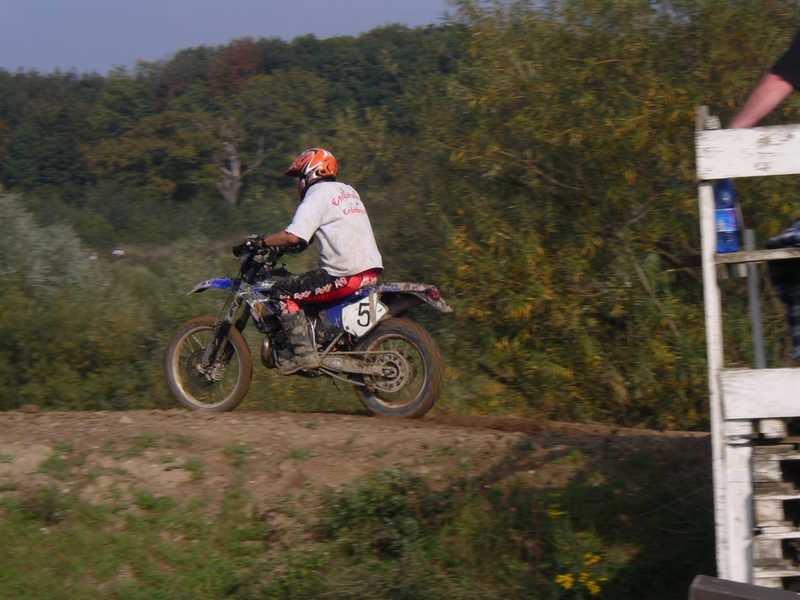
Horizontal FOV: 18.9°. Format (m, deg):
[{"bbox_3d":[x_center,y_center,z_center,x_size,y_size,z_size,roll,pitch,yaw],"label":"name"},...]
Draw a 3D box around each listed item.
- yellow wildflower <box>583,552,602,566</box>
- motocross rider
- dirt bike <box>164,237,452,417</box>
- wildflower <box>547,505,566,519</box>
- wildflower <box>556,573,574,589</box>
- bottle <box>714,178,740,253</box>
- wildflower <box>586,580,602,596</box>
[{"bbox_3d":[0.809,1.091,10.100,0.075,0.055,0.070,-3,-1,0],"label":"yellow wildflower"},{"bbox_3d":[-0.545,-0.260,15.970,0.820,1.500,0.720,-3,-1,30],"label":"motocross rider"},{"bbox_3d":[-0.640,0.180,16.030,2.200,1.200,0.820,0,3,30],"label":"dirt bike"},{"bbox_3d":[0.703,0.950,10.800,0.075,0.055,0.070,-3,-1,0],"label":"wildflower"},{"bbox_3d":[0.691,1.181,10.100,0.075,0.060,0.070,-3,-1,0],"label":"wildflower"},{"bbox_3d":[1.166,-0.327,8.600,0.088,0.320,0.088,-3,-1,0],"label":"bottle"},{"bbox_3d":[0.817,1.212,10.100,0.065,0.060,0.065,-3,-1,0],"label":"wildflower"}]

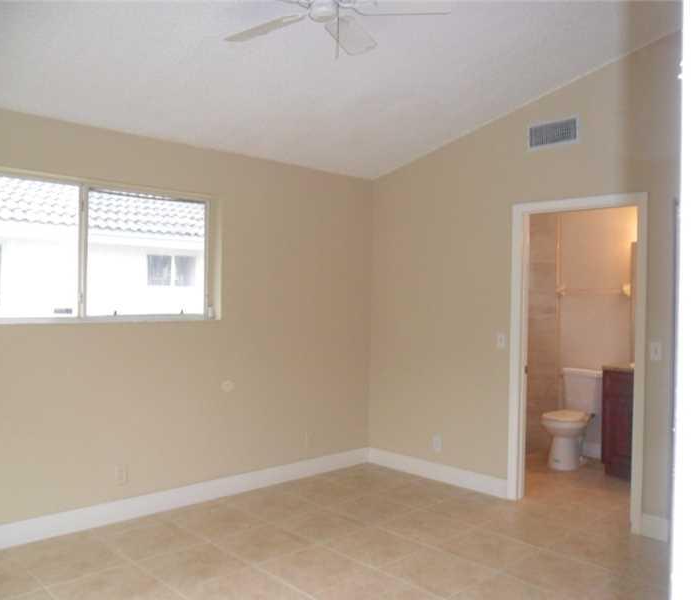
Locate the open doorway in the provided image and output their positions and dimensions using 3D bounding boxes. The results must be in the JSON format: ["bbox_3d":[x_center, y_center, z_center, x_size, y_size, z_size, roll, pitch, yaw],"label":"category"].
[{"bbox_3d":[1.536,0.389,4.191,0.915,2.110,0.130,1,1,44],"label":"open doorway"}]

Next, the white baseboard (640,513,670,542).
[{"bbox_3d":[1.869,1.386,3.789,0.160,0.135,0.018,1,1,44],"label":"white baseboard"}]

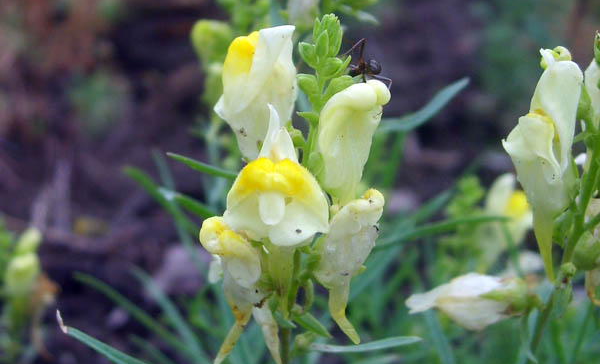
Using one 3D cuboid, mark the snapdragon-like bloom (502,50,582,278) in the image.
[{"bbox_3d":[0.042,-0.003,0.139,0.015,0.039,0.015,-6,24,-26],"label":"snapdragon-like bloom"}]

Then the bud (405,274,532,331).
[{"bbox_3d":[0.031,0.022,0.148,0.023,0.010,0.010,0,0,-12],"label":"bud"}]

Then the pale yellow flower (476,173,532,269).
[{"bbox_3d":[0.062,0.012,0.244,0.015,0.031,0.016,22,27,32],"label":"pale yellow flower"}]

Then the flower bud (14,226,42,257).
[{"bbox_3d":[-0.092,0.020,0.275,0.009,0.011,0.009,16,23,0],"label":"flower bud"}]

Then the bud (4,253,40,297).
[{"bbox_3d":[-0.093,0.031,0.270,0.012,0.015,0.012,0,25,0],"label":"bud"}]

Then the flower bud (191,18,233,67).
[{"bbox_3d":[-0.022,-0.036,0.208,0.011,0.013,0.011,0,25,0],"label":"flower bud"}]

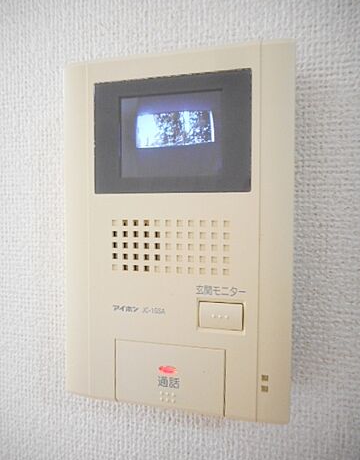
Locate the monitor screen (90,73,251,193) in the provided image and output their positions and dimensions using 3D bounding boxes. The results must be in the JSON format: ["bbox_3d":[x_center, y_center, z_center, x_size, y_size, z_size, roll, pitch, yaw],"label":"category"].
[{"bbox_3d":[-0.005,-0.053,0.199,0.091,0.065,0.008,1,2,14],"label":"monitor screen"}]

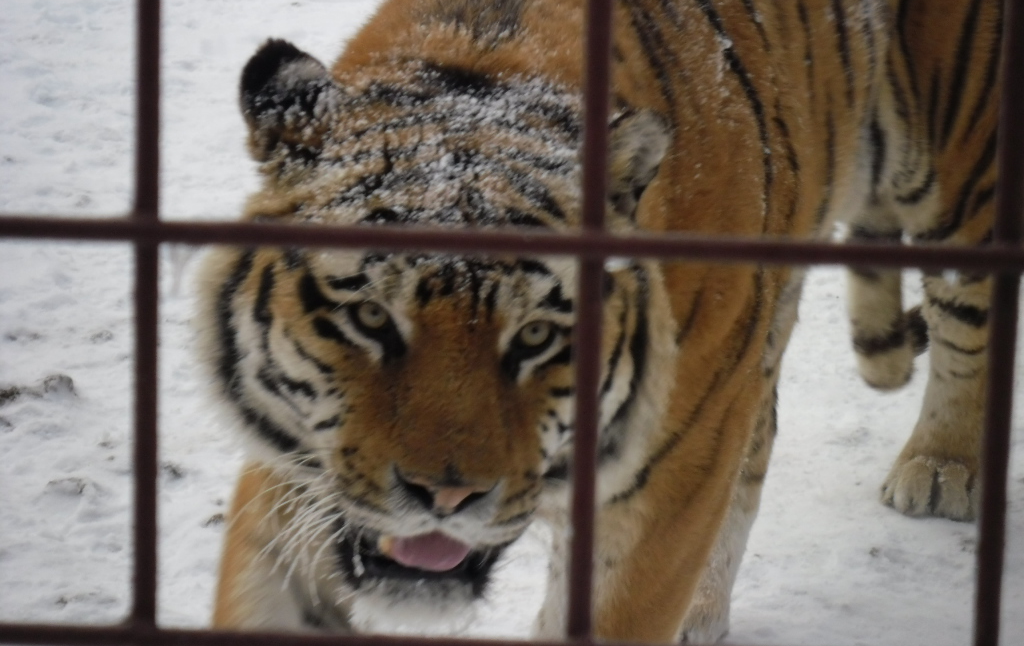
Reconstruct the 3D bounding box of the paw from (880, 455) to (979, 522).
[{"bbox_3d":[0.524,0.184,4.843,0.131,0.075,0.150,5,12,13],"label":"paw"}]

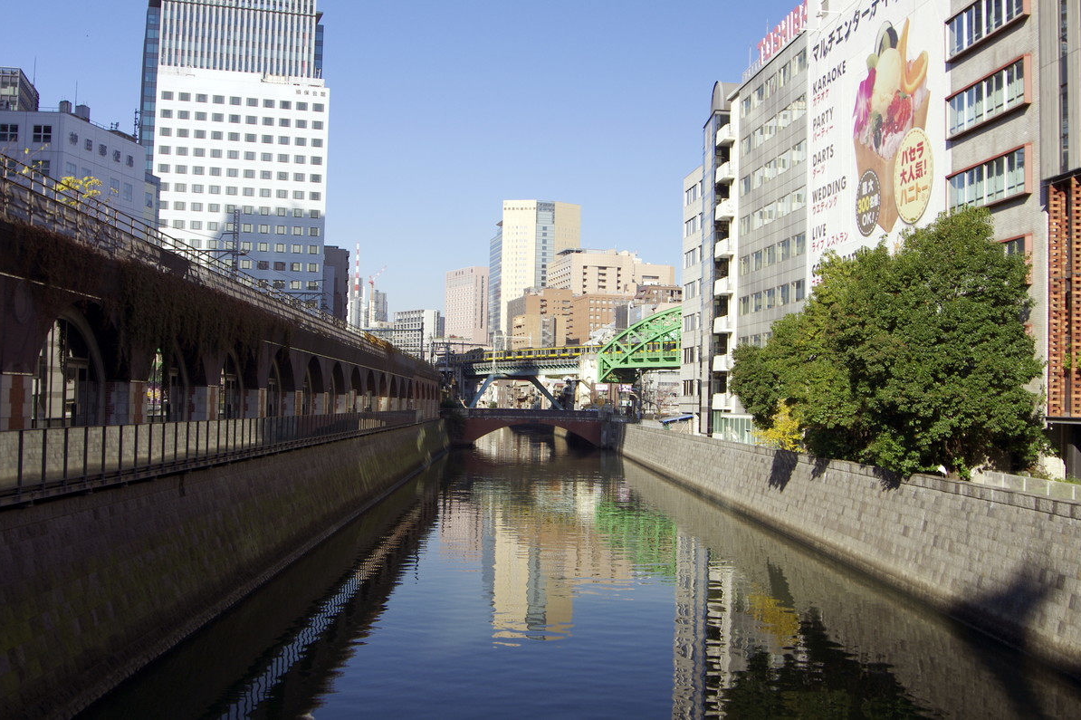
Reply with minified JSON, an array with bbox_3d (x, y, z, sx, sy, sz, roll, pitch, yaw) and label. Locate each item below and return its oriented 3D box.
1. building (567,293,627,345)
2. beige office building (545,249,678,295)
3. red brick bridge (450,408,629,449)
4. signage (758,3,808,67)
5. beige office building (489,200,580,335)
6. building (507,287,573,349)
[{"bbox_3d":[28.830,-15.530,593.200,24.000,40.000,35.000,2,-2,-15],"label":"building"},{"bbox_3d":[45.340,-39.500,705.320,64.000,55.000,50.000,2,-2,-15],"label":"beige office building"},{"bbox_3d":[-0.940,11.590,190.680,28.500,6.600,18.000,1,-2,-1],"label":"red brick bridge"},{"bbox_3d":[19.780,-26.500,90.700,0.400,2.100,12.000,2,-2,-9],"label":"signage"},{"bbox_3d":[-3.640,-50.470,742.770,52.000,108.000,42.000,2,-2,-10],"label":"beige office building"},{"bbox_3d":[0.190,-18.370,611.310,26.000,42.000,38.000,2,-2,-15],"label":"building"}]

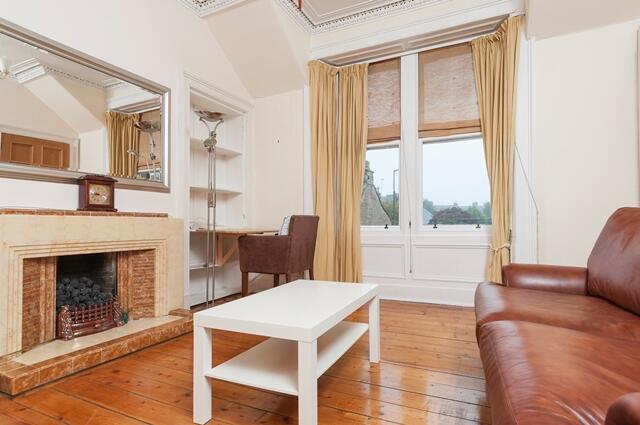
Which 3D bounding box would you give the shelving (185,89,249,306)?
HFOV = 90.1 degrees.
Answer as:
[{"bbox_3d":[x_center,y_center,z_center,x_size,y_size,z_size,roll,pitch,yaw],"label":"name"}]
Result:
[{"bbox_3d":[-1.213,-0.131,3.523,0.290,2.150,0.820,-1,-2,26],"label":"shelving"}]

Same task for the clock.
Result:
[{"bbox_3d":[-1.538,-0.125,2.204,0.105,0.225,0.210,-1,-2,31],"label":"clock"}]

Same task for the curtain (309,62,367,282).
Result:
[{"bbox_3d":[0.212,-0.420,3.651,0.620,2.640,0.300,-1,-2,26],"label":"curtain"}]

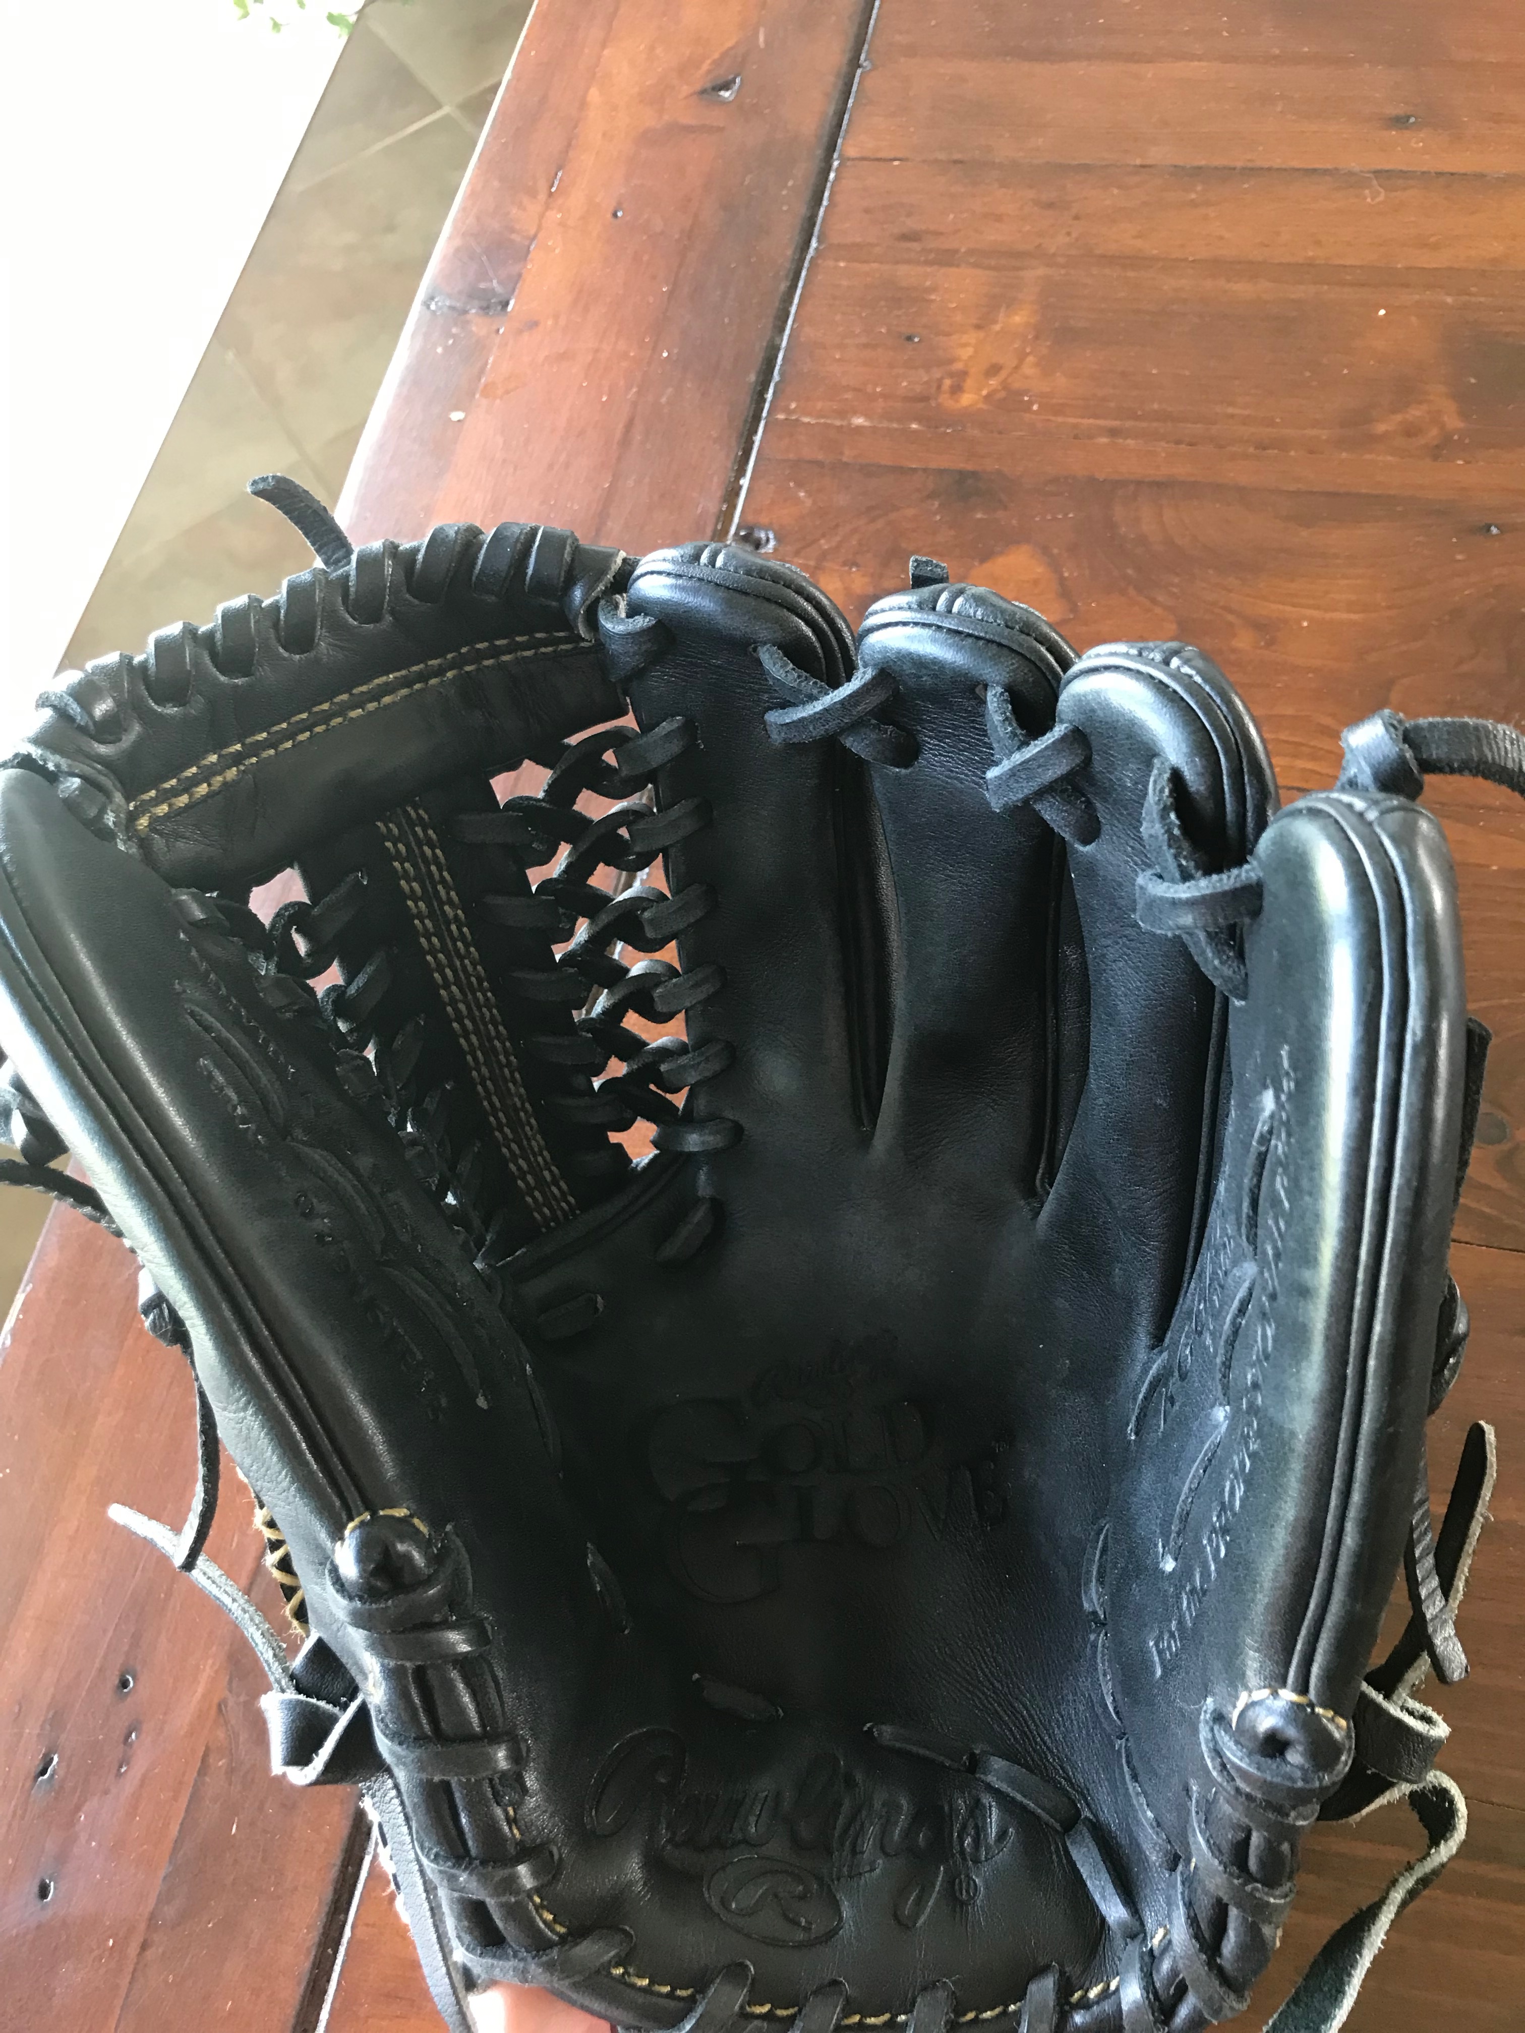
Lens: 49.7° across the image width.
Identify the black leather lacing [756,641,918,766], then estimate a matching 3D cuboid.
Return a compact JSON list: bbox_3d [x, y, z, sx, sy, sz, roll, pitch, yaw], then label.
[{"bbox_3d":[0.015,-0.063,0.330,0.034,0.013,0.021,13,108,8],"label":"black leather lacing"}]

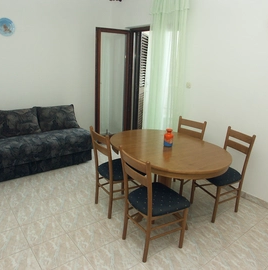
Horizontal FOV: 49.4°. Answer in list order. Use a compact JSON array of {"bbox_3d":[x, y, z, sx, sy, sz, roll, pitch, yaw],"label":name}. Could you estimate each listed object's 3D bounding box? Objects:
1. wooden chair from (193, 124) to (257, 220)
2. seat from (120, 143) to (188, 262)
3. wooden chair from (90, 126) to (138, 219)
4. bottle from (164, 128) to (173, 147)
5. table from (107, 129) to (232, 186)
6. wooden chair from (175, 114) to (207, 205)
[{"bbox_3d":[0.909,0.387,3.057,0.461,0.893,0.434,-6,20,-25],"label":"wooden chair"},{"bbox_3d":[0.160,0.540,2.473,0.461,0.893,0.434,-10,21,-33],"label":"seat"},{"bbox_3d":[-0.167,0.353,3.014,0.461,0.893,0.434,-9,21,-31],"label":"wooden chair"},{"bbox_3d":[0.346,0.027,2.863,0.088,0.168,0.088,2,18,-1],"label":"bottle"},{"bbox_3d":[0.310,0.472,2.959,0.975,0.740,1.261,-15,25,-43],"label":"table"},{"bbox_3d":[0.530,0.260,3.401,0.434,0.893,0.461,19,24,41],"label":"wooden chair"}]

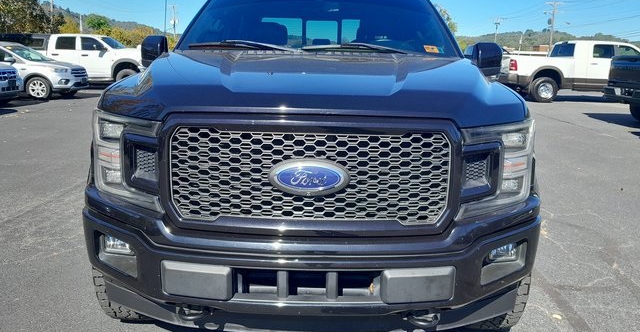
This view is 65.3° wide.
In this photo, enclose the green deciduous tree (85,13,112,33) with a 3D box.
[{"bbox_3d":[-33.395,-19.385,75.743,4.900,7.200,4.900,1,13,1],"label":"green deciduous tree"}]

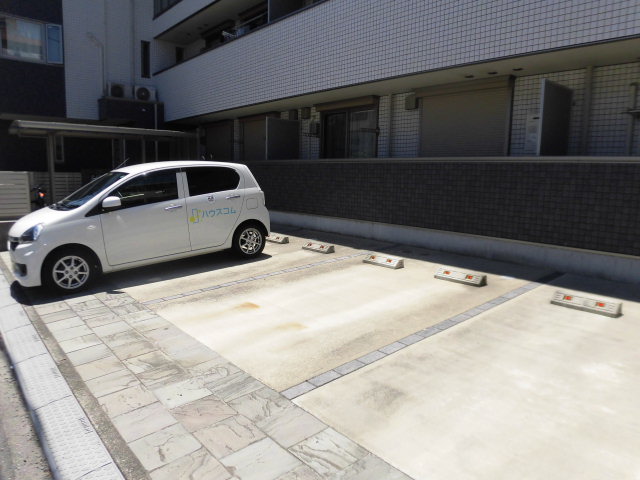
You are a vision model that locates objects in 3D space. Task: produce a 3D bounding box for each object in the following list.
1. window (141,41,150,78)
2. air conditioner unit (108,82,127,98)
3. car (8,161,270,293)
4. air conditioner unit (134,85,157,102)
[{"bbox_3d":[-5.499,-5.688,14.006,0.290,1.150,0.100,-8,12,-41],"label":"window"},{"bbox_3d":[-5.961,-4.430,13.147,0.660,0.500,0.270,-8,12,-41],"label":"air conditioner unit"},{"bbox_3d":[-2.430,-0.352,6.270,3.400,1.490,1.480,-10,14,-40],"label":"car"},{"bbox_3d":[-5.373,-4.511,13.662,0.680,0.510,0.270,-8,12,-41],"label":"air conditioner unit"}]

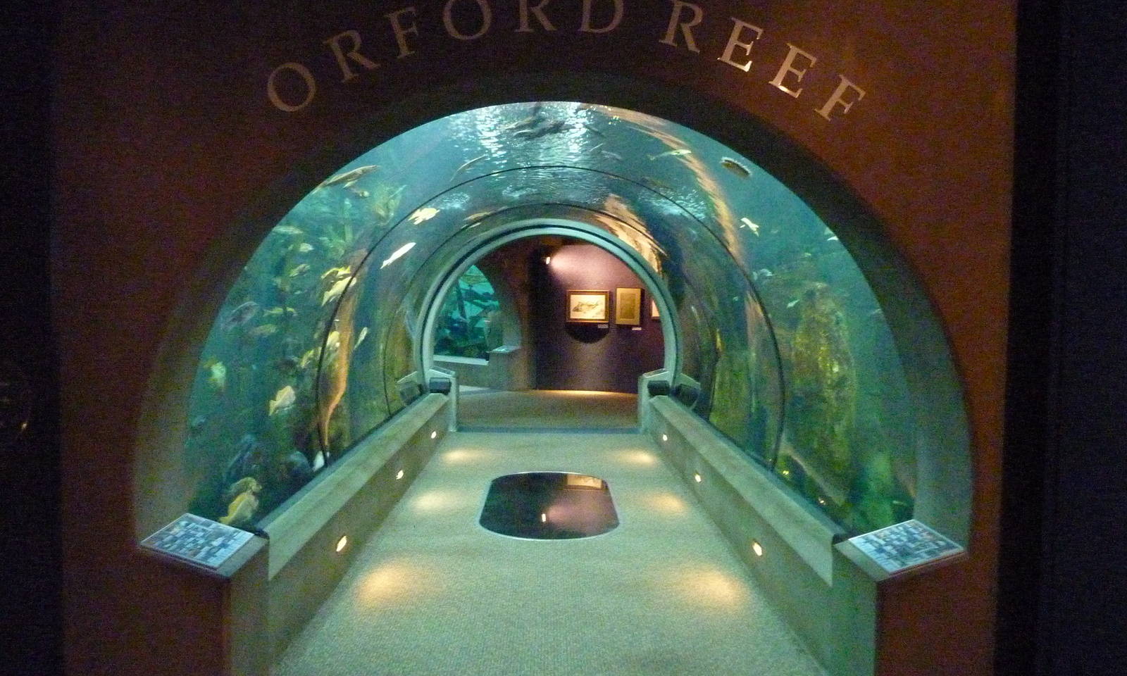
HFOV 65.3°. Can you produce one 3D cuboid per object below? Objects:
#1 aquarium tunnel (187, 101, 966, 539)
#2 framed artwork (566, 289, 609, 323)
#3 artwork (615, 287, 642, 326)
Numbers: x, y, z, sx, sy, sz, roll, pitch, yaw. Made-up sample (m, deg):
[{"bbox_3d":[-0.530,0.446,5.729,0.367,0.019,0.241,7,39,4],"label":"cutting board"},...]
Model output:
[{"bbox_3d":[-0.088,0.010,6.651,2.948,2.203,6.804,1,3,-1],"label":"aquarium tunnel"},{"bbox_3d":[0.400,-0.511,14.322,0.703,0.534,0.040,1,3,7],"label":"framed artwork"},{"bbox_3d":[1.050,-0.503,14.139,0.406,0.591,0.040,1,3,10],"label":"artwork"}]

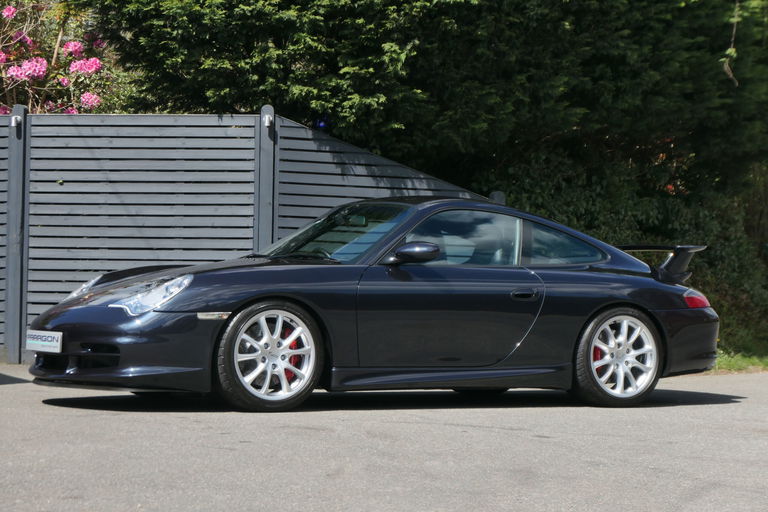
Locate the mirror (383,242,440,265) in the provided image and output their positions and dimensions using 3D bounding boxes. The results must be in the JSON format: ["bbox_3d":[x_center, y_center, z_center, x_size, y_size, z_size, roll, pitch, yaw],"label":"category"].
[{"bbox_3d":[0.154,-0.019,11.261,0.270,0.120,0.225,2,-1,-30],"label":"mirror"}]

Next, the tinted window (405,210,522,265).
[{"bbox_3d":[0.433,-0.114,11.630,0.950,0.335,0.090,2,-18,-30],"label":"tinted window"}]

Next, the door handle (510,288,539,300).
[{"bbox_3d":[0.819,0.224,11.669,0.200,0.060,0.040,2,-1,-30],"label":"door handle"}]

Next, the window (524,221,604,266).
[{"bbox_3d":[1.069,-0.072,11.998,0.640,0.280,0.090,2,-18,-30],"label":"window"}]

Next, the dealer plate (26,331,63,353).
[{"bbox_3d":[-1.892,0.475,11.056,0.020,0.112,0.520,2,-1,-30],"label":"dealer plate"}]

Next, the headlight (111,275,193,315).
[{"bbox_3d":[-1.232,0.214,10.704,0.420,0.235,0.330,2,-1,-30],"label":"headlight"}]

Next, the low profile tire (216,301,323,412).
[{"bbox_3d":[-0.650,0.541,10.938,0.640,0.635,0.240,2,-1,-30],"label":"low profile tire"}]

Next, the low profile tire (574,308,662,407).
[{"bbox_3d":[1.382,0.610,12.126,0.635,0.630,0.290,2,-1,-30],"label":"low profile tire"}]

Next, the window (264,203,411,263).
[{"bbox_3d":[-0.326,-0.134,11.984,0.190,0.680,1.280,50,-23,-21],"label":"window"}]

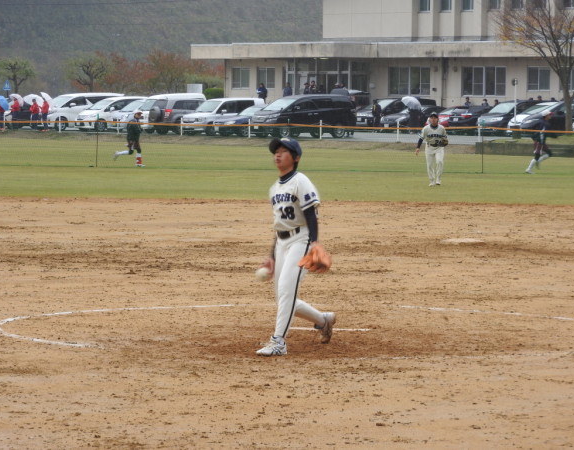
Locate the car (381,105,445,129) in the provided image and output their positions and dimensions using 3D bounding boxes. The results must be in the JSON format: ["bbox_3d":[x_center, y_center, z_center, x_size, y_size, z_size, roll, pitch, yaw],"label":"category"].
[{"bbox_3d":[6.872,-5.360,150.000,4.500,1.460,1.750,-1,3,-37],"label":"car"}]

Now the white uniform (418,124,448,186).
[{"bbox_3d":[2.938,-1.413,59.500,0.600,1.230,0.360,0,2,3],"label":"white uniform"}]

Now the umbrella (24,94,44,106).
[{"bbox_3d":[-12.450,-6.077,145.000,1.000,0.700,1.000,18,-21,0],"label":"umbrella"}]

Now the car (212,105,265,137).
[{"bbox_3d":[-1.341,-4.729,134.000,1.740,1.470,4.500,2,3,38],"label":"car"}]

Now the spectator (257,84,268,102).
[{"bbox_3d":[-1.386,-7.160,166.000,0.520,1.630,0.400,2,3,37],"label":"spectator"}]

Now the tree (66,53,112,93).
[{"bbox_3d":[-12.065,-8.283,180.000,2.950,4.500,2.950,1,2,0],"label":"tree"}]

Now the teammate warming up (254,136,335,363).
[{"bbox_3d":[0.058,0.151,20.200,0.640,1.500,0.920,2,3,37],"label":"teammate warming up"}]

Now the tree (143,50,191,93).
[{"bbox_3d":[-7.705,-8.821,190.000,3.300,4.800,3.200,1,2,0],"label":"tree"}]

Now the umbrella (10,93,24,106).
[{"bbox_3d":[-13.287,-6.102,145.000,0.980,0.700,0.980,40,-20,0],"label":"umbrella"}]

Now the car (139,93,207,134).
[{"bbox_3d":[-5.460,-5.411,143.000,1.760,1.850,4.500,1,3,30],"label":"car"}]

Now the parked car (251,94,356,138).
[{"bbox_3d":[0.725,-4.782,129.500,4.850,1.900,1.830,-1,3,-37],"label":"parked car"}]

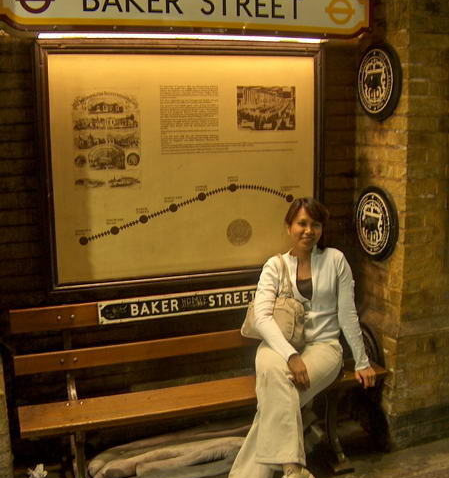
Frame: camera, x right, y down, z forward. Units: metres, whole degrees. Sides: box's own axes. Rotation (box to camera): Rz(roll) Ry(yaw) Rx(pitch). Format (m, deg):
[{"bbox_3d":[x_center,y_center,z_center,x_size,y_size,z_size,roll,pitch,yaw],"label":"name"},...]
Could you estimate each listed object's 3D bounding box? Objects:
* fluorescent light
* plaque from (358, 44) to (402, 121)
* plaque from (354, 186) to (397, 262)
[{"bbox_3d":[-0.155,-0.871,2.764,1.254,0.043,0.048,-4,10,-17],"label":"fluorescent light"},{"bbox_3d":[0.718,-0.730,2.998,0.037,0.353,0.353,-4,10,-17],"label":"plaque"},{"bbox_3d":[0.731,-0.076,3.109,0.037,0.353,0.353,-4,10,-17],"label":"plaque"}]

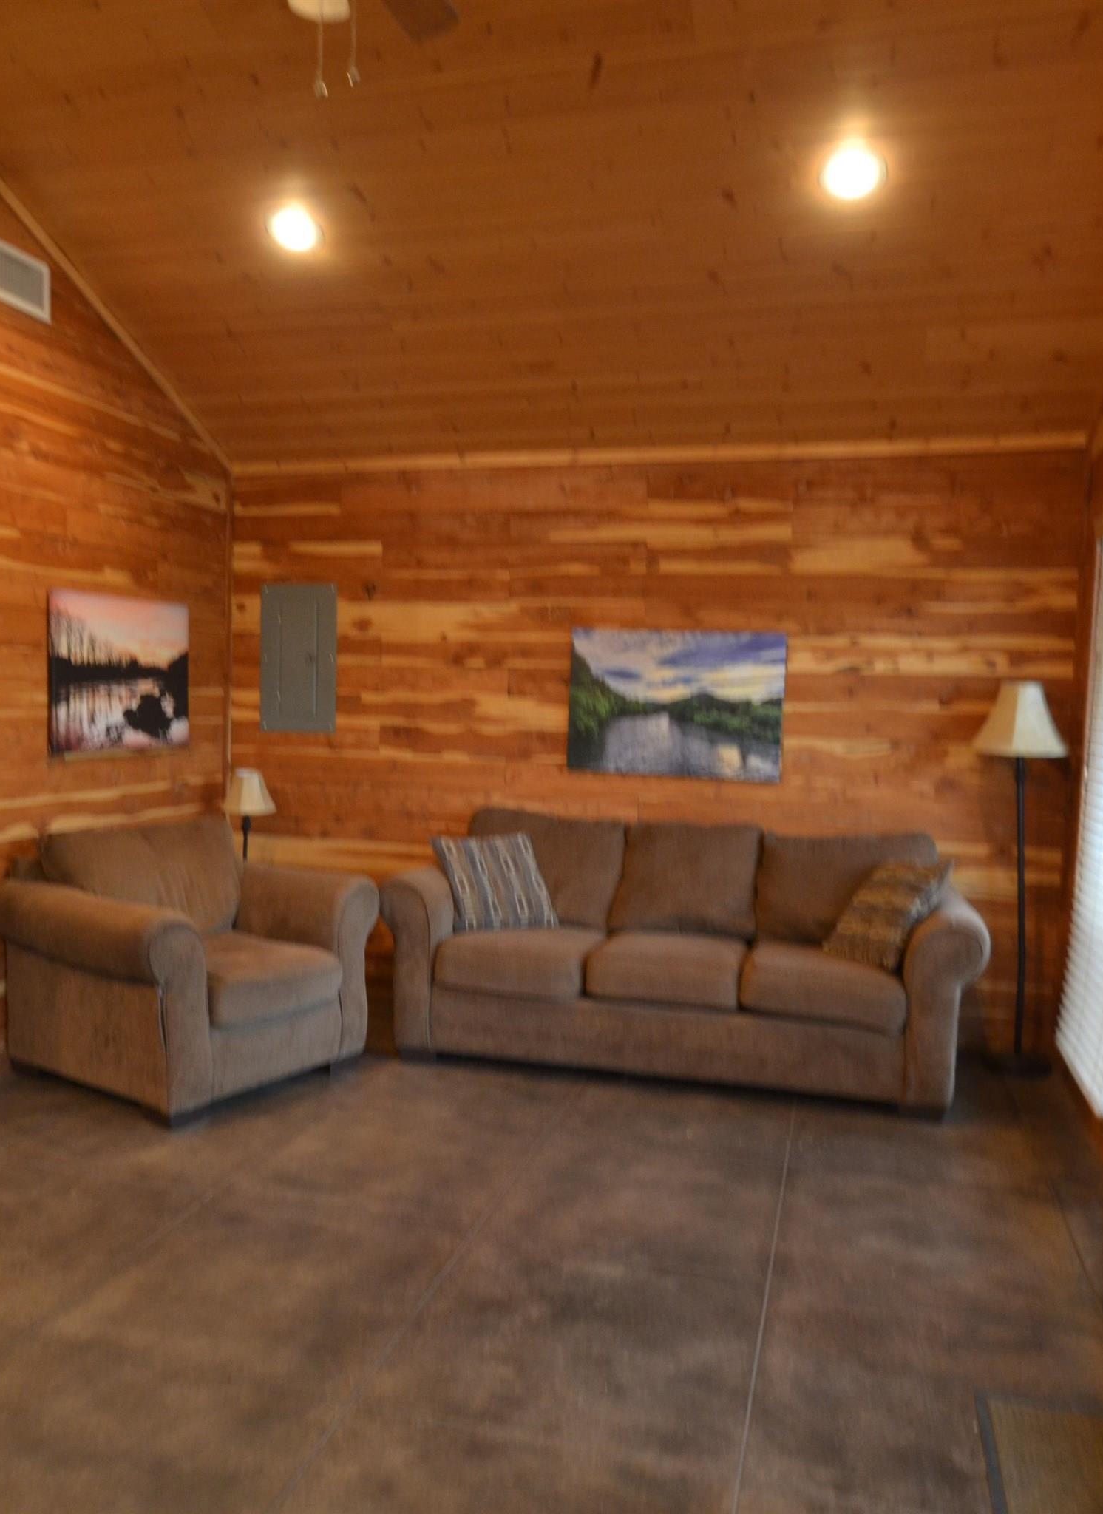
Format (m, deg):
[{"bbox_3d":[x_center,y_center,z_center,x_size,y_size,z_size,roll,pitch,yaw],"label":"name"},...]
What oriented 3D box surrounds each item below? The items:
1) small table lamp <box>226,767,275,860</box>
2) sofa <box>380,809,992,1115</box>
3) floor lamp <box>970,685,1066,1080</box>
[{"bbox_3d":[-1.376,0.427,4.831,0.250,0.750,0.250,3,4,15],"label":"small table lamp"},{"bbox_3d":[0.502,0.722,4.245,2.180,0.890,0.890,3,4,13],"label":"sofa"},{"bbox_3d":[1.779,0.467,4.076,0.335,1.500,0.335,3,4,15],"label":"floor lamp"}]

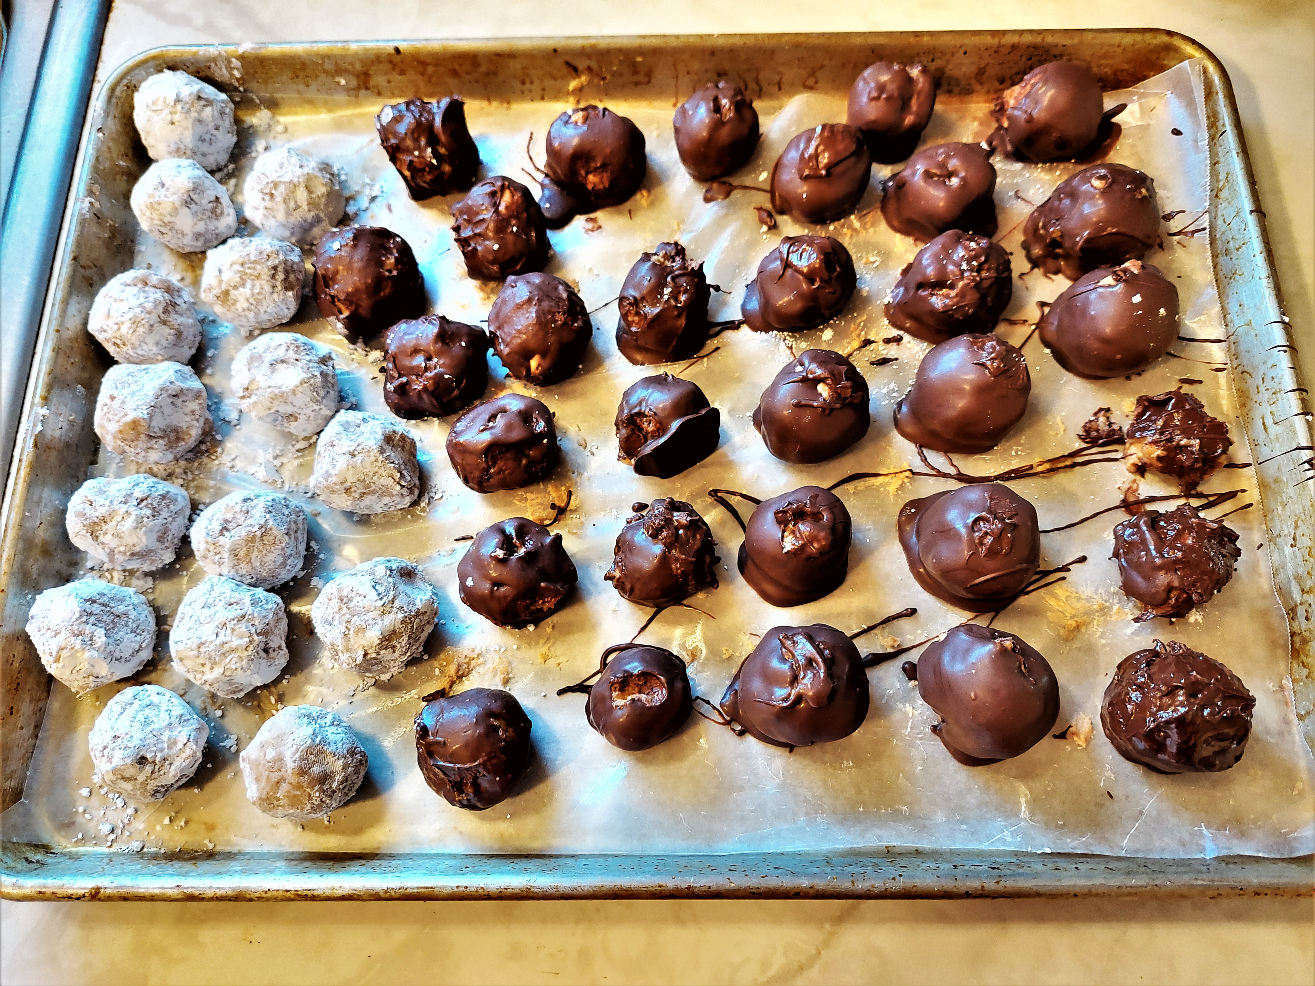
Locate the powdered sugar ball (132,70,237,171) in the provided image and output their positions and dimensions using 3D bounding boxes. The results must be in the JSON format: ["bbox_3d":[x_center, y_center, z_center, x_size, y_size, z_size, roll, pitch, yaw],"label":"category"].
[{"bbox_3d":[-0.190,-0.149,0.366,0.038,0.036,0.038,0,72,1],"label":"powdered sugar ball"}]

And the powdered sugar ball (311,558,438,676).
[{"bbox_3d":[-0.095,0.041,0.307,0.041,0.037,0.040,0,72,1],"label":"powdered sugar ball"}]

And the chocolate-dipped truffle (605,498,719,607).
[{"bbox_3d":[0.002,0.020,0.313,0.039,0.034,0.038,-1,72,1],"label":"chocolate-dipped truffle"}]

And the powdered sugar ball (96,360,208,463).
[{"bbox_3d":[-0.185,-0.029,0.334,0.037,0.034,0.038,0,72,1],"label":"powdered sugar ball"}]

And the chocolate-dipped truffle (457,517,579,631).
[{"bbox_3d":[-0.047,0.027,0.309,0.040,0.033,0.038,0,70,1],"label":"chocolate-dipped truffle"}]

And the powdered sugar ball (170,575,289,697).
[{"bbox_3d":[-0.144,0.048,0.307,0.036,0.035,0.041,-1,72,1],"label":"powdered sugar ball"}]

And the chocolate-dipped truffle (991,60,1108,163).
[{"bbox_3d":[0.157,-0.153,0.366,0.044,0.036,0.039,-1,72,1],"label":"chocolate-dipped truffle"}]

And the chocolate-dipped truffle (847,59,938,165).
[{"bbox_3d":[0.093,-0.152,0.365,0.036,0.036,0.037,-1,72,1],"label":"chocolate-dipped truffle"}]

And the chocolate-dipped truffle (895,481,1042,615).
[{"bbox_3d":[0.106,0.018,0.311,0.047,0.036,0.044,-1,72,1],"label":"chocolate-dipped truffle"}]

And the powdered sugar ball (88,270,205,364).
[{"bbox_3d":[-0.194,-0.067,0.346,0.039,0.034,0.037,0,72,1],"label":"powdered sugar ball"}]

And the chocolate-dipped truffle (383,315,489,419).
[{"bbox_3d":[-0.080,-0.046,0.330,0.037,0.034,0.038,-1,72,1],"label":"chocolate-dipped truffle"}]

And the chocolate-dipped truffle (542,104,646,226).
[{"bbox_3d":[-0.025,-0.126,0.352,0.041,0.039,0.045,-1,72,1],"label":"chocolate-dipped truffle"}]

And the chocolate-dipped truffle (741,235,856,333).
[{"bbox_3d":[0.053,-0.079,0.345,0.043,0.035,0.037,-1,72,1],"label":"chocolate-dipped truffle"}]

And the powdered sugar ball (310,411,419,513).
[{"bbox_3d":[-0.102,-0.011,0.320,0.037,0.033,0.036,0,72,1],"label":"powdered sugar ball"}]

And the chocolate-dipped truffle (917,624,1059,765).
[{"bbox_3d":[0.106,0.065,0.295,0.044,0.039,0.044,-1,72,1],"label":"chocolate-dipped truffle"}]

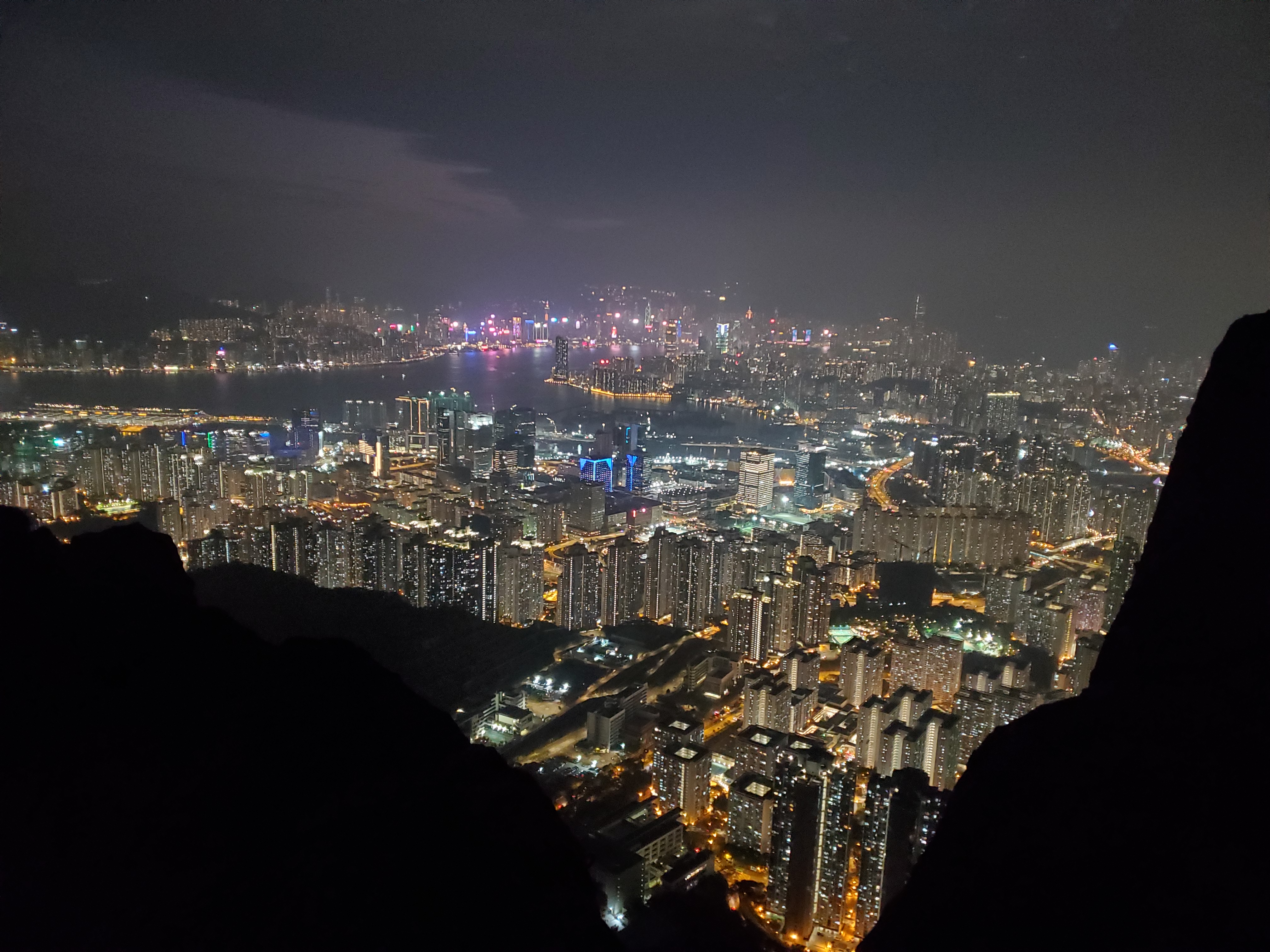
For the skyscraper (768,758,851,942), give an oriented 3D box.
[{"bbox_3d":[113.900,245.000,628.300,43.000,110.000,41.000,9,14,32],"label":"skyscraper"}]

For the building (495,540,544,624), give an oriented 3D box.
[{"bbox_3d":[-148.200,134.800,1230.200,38.000,89.000,42.000,11,14,39],"label":"building"}]

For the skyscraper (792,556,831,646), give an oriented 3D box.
[{"bbox_3d":[228.200,164.300,1221.700,43.000,106.000,41.000,8,13,29],"label":"skyscraper"}]

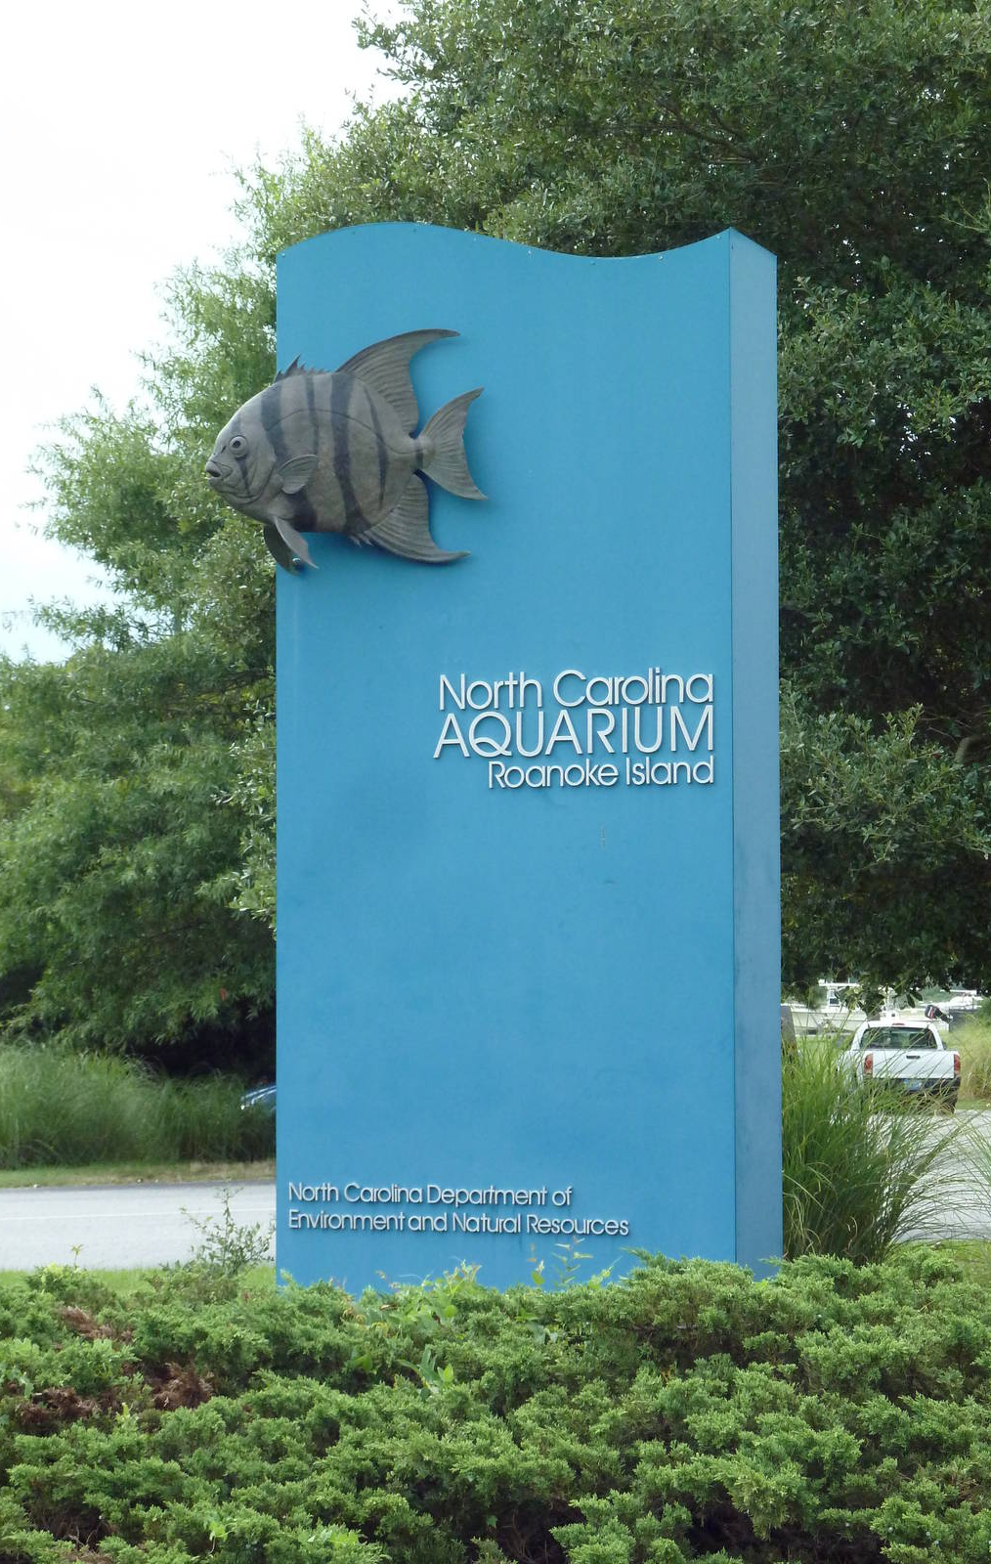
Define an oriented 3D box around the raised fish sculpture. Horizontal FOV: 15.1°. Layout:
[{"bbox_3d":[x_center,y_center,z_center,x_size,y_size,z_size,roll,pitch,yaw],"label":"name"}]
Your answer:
[{"bbox_3d":[-0.452,-0.996,11.300,0.863,0.696,0.210,-1,-3,11],"label":"raised fish sculpture"}]

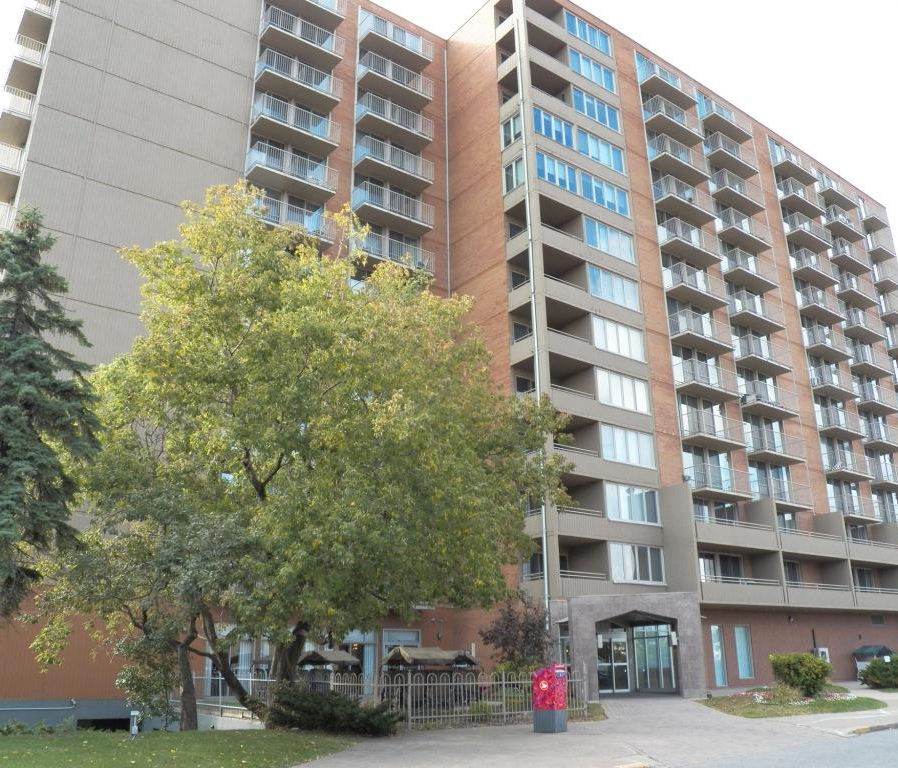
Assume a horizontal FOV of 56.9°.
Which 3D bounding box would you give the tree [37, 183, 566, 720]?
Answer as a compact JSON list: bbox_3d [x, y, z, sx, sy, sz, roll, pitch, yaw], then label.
[{"bbox_3d":[-3.230,1.015,19.593,11.800,13.200,10.500,-1,-19,0],"label":"tree"}]

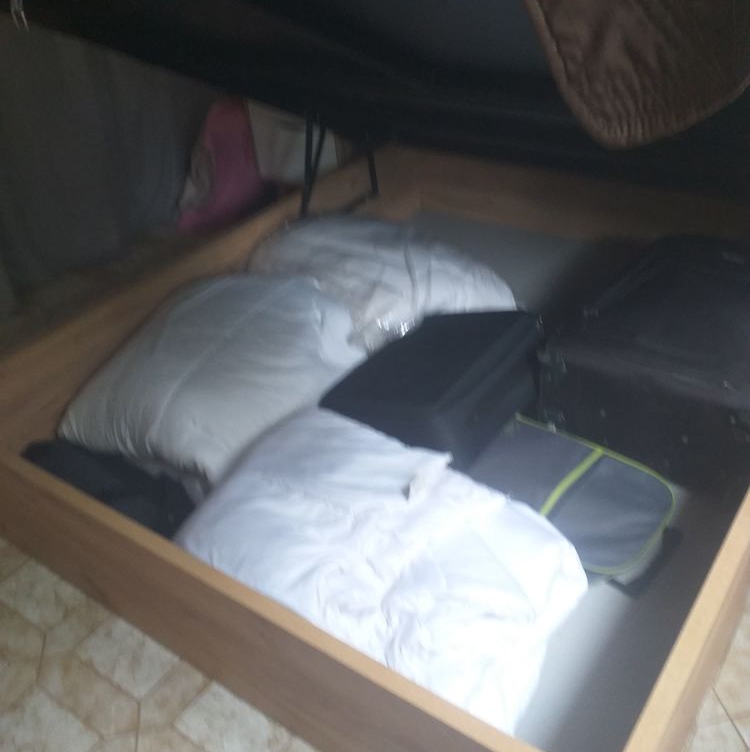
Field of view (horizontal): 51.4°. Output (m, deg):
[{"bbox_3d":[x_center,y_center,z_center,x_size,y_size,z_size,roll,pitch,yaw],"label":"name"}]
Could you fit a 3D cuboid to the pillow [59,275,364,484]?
[{"bbox_3d":[-0.367,-0.016,2.018,0.530,0.230,0.720,18,41,32],"label":"pillow"}]

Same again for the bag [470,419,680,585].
[{"bbox_3d":[0.406,0.257,1.698,0.420,0.080,0.340,18,41,32],"label":"bag"}]

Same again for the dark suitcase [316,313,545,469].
[{"bbox_3d":[0.156,0.030,1.913,0.340,0.190,0.500,4,32,36],"label":"dark suitcase"}]

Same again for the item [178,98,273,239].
[{"bbox_3d":[-0.676,-0.945,3.405,0.240,0.470,0.400,18,41,32],"label":"item"}]

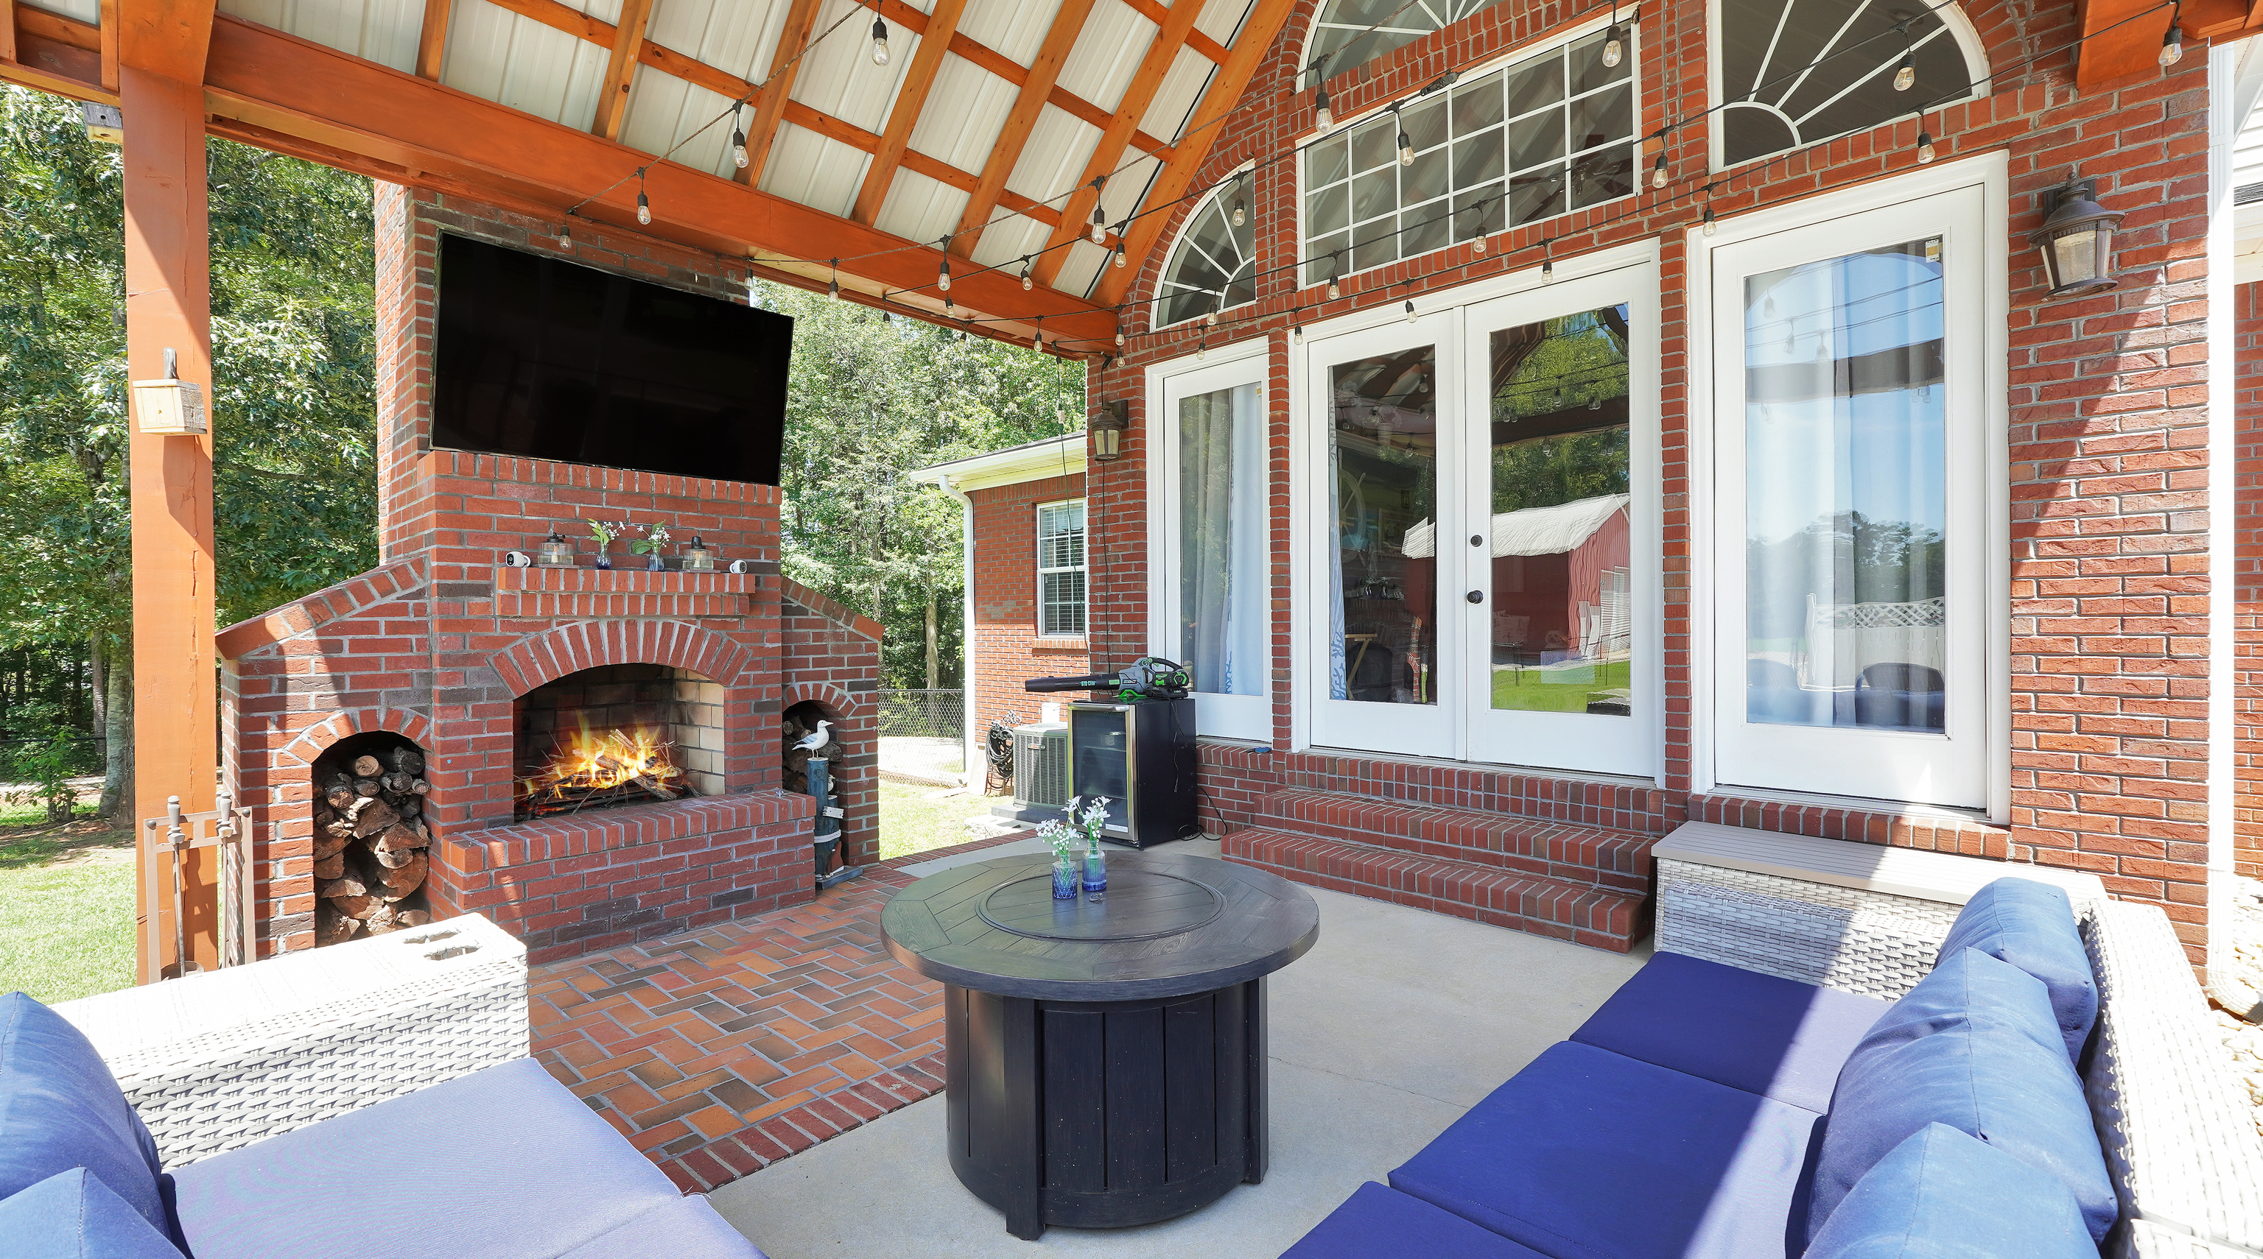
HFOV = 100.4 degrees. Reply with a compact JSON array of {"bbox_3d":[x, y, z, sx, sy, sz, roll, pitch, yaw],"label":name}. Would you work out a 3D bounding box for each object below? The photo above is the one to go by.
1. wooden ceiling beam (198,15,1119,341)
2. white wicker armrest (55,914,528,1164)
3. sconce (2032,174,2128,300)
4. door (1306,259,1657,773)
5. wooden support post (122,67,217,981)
[{"bbox_3d":[-1.726,-2.063,4.993,0.200,0.240,4.579,0,1,43],"label":"wooden ceiling beam"},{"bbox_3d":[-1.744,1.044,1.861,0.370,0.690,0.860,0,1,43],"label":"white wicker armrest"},{"bbox_3d":[3.284,-1.369,3.295,0.230,0.430,0.260,0,1,43],"label":"sconce"},{"bbox_3d":[1.734,-0.498,4.973,1.828,2.389,0.100,0,1,43],"label":"door"},{"bbox_3d":[-3.328,-0.239,3.267,0.196,3.260,0.198,0,1,43],"label":"wooden support post"}]

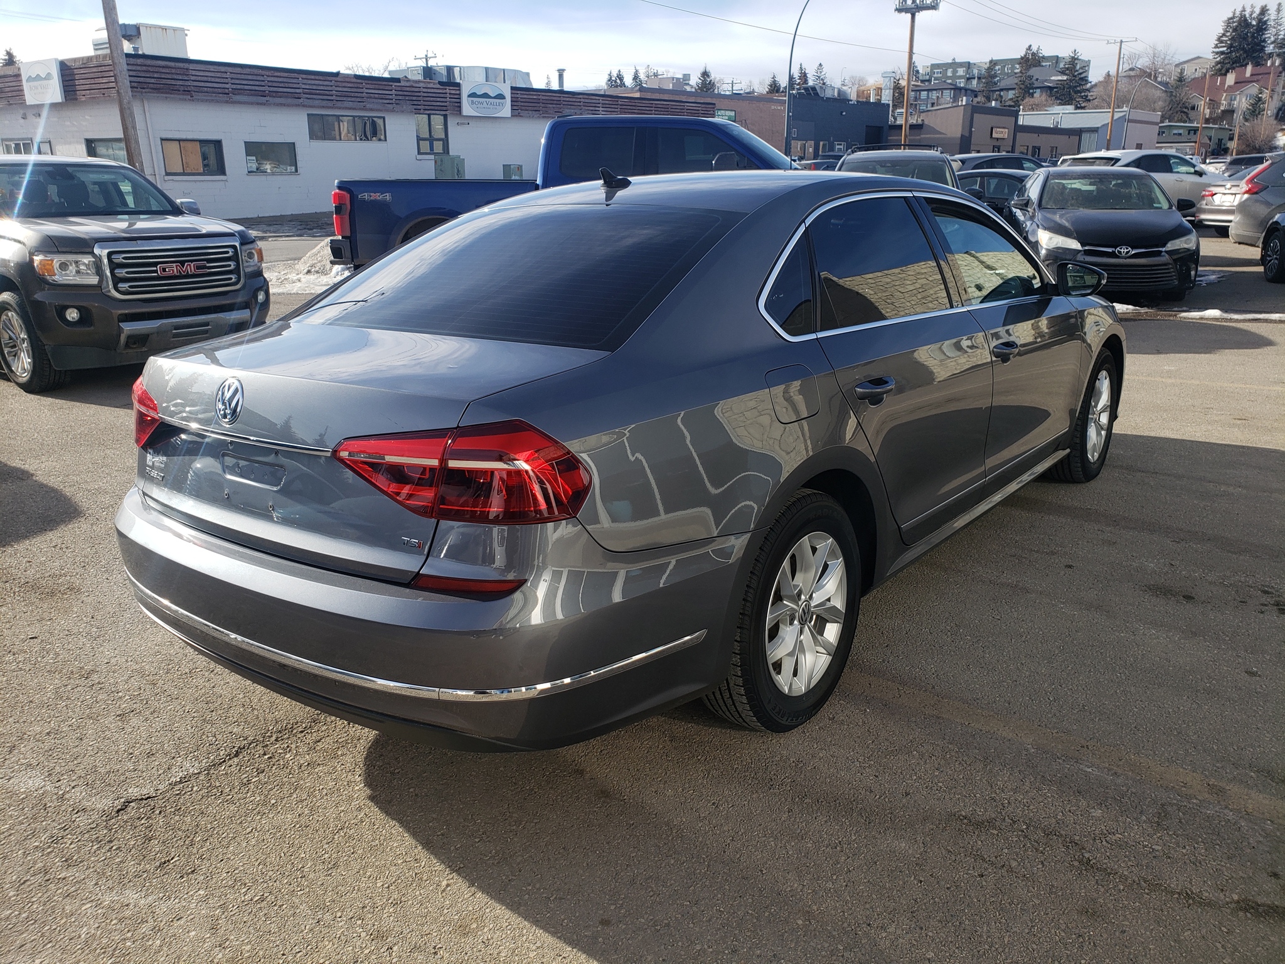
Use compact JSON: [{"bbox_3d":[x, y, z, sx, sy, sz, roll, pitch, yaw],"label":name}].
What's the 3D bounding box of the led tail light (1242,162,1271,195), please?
[{"bbox_3d":[9.668,-4.767,15.200,0.400,0.520,0.320,5,18,22],"label":"led tail light"}]

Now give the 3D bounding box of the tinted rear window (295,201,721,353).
[{"bbox_3d":[-0.342,-0.631,2.786,1.270,0.120,0.800,10,44,38],"label":"tinted rear window"}]

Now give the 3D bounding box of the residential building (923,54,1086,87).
[{"bbox_3d":[110.100,-117.500,289.700,38.000,13.000,26.000,14,22,42],"label":"residential building"}]

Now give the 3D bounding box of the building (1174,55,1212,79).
[{"bbox_3d":[105.140,-76.956,183.261,10.000,7.500,11.000,8,19,30],"label":"building"}]

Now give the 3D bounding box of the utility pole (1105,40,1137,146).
[{"bbox_3d":[40.000,-32.400,81.700,2.400,9.600,0.350,6,17,20],"label":"utility pole"}]

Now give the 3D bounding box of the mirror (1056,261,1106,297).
[{"bbox_3d":[1.780,-0.820,3.887,0.210,0.150,0.150,10,20,38],"label":"mirror"}]

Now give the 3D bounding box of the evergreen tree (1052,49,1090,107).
[{"bbox_3d":[57.671,-53.615,130.000,5.300,10.500,5.300,6,18,24],"label":"evergreen tree"}]

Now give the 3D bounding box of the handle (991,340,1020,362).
[{"bbox_3d":[1.311,-0.476,3.497,0.065,0.070,0.245,11,21,38],"label":"handle"}]

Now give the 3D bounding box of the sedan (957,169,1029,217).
[{"bbox_3d":[6.338,-5.036,17.899,4.600,1.450,1.800,3,17,17],"label":"sedan"}]

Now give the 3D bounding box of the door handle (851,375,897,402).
[{"bbox_3d":[0.640,-0.254,2.656,0.050,0.055,0.240,10,20,38],"label":"door handle"}]

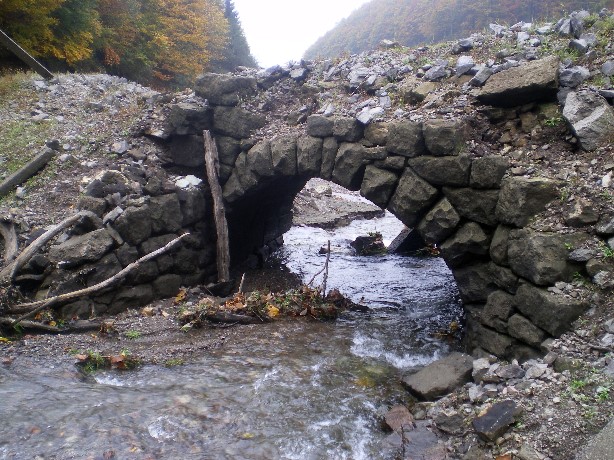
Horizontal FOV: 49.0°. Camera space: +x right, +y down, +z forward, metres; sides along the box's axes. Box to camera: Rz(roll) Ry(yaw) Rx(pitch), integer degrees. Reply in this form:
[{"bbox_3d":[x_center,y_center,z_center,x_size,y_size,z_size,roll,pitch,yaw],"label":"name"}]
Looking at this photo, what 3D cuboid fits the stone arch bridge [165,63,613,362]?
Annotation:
[{"bbox_3d":[0.829,-0.412,7.823,4.656,2.739,2.100,5,13,22],"label":"stone arch bridge"}]

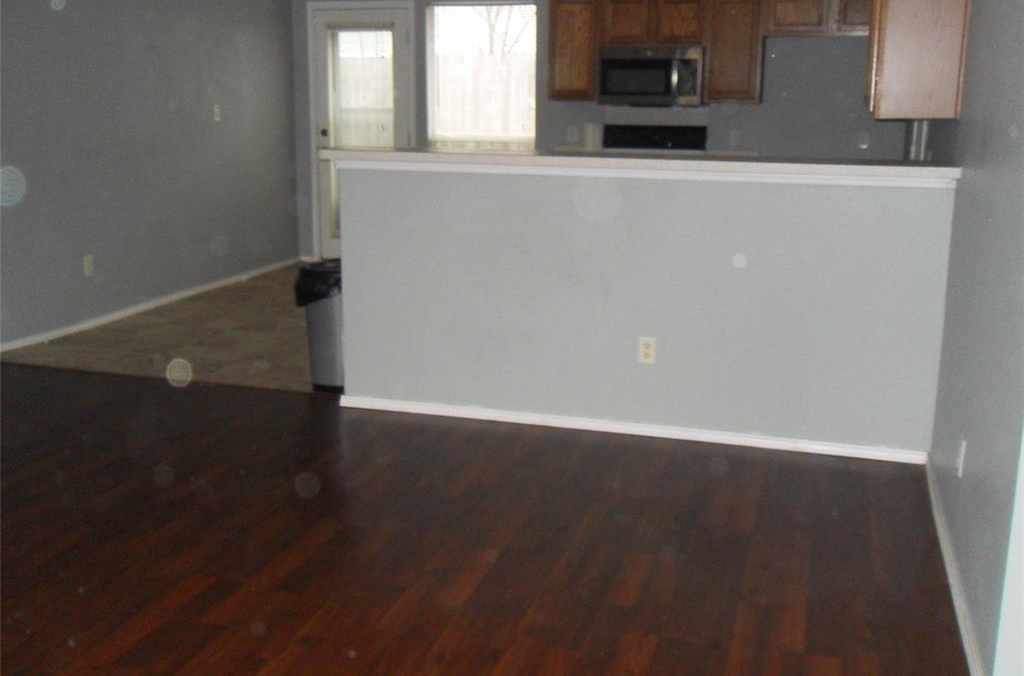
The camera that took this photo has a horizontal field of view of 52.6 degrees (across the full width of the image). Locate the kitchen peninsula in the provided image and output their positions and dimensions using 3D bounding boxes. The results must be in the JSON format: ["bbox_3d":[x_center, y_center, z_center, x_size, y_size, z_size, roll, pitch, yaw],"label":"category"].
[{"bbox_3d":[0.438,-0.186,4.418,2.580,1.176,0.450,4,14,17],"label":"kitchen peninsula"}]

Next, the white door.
[{"bbox_3d":[-1.224,-1.669,8.582,0.941,2.127,0.090,4,14,17],"label":"white door"}]

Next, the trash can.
[{"bbox_3d":[-0.831,-0.070,5.102,0.320,0.620,0.330,4,14,17],"label":"trash can"}]

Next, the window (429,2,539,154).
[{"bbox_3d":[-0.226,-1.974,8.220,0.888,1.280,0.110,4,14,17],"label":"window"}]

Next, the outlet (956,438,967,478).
[{"bbox_3d":[1.355,0.368,3.110,0.015,0.115,0.072,4,14,17],"label":"outlet"}]

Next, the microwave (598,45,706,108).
[{"bbox_3d":[1.042,-1.911,7.562,0.757,0.411,0.400,4,14,17],"label":"microwave"}]

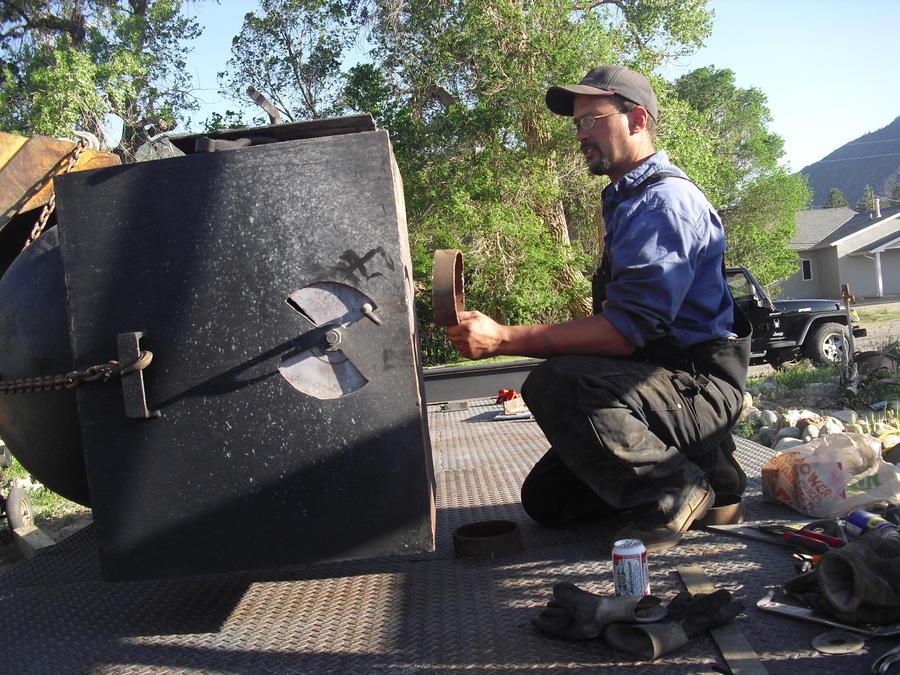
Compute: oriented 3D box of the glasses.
[{"bbox_3d":[0.383,-0.542,2.291,0.135,0.042,0.140,-16,5,-14],"label":"glasses"}]

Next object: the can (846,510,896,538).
[{"bbox_3d":[0.940,0.429,2.045,0.058,0.058,0.168,-6,2,-6],"label":"can"}]

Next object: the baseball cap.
[{"bbox_3d":[0.371,-0.592,2.280,0.265,0.145,0.180,-8,3,-15],"label":"baseball cap"}]

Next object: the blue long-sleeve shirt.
[{"bbox_3d":[0.532,-0.210,2.290,0.360,0.510,0.480,-5,2,5],"label":"blue long-sleeve shirt"}]

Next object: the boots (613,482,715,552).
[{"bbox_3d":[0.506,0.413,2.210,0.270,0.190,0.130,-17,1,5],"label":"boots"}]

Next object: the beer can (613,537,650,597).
[{"bbox_3d":[0.355,0.463,1.828,0.066,0.122,0.066,-5,2,6],"label":"beer can"}]

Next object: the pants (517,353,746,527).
[{"bbox_3d":[0.453,0.249,2.310,0.560,0.470,0.460,-5,2,5],"label":"pants"}]

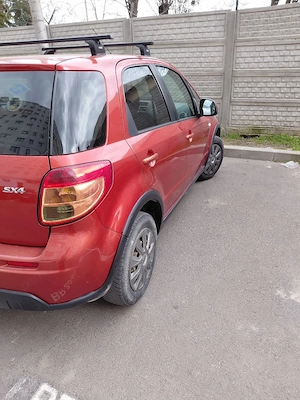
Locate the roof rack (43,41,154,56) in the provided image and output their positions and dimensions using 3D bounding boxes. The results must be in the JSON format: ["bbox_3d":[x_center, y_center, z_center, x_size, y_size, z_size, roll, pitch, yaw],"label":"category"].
[{"bbox_3d":[-0.487,-1.307,2.547,1.130,0.105,0.090,8,25,20],"label":"roof rack"}]

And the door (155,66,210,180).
[{"bbox_3d":[0.353,-0.742,2.973,0.270,1.180,1.160,8,25,20],"label":"door"}]

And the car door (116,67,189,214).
[{"bbox_3d":[0.020,-0.398,2.182,0.270,1.170,1.120,8,25,20],"label":"car door"}]

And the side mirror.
[{"bbox_3d":[0.647,-1.006,3.141,0.200,0.175,0.130,8,25,20],"label":"side mirror"}]

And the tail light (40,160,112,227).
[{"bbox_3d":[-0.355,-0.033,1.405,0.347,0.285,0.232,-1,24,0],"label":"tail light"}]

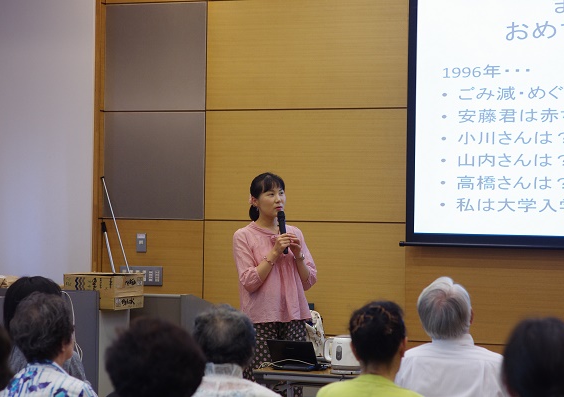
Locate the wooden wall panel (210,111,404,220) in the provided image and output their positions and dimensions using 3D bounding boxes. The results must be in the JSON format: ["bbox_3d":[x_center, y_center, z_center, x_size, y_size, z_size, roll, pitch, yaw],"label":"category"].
[{"bbox_3d":[0.134,-0.201,10.585,1.300,0.680,0.030,1,-1,22],"label":"wooden wall panel"}]

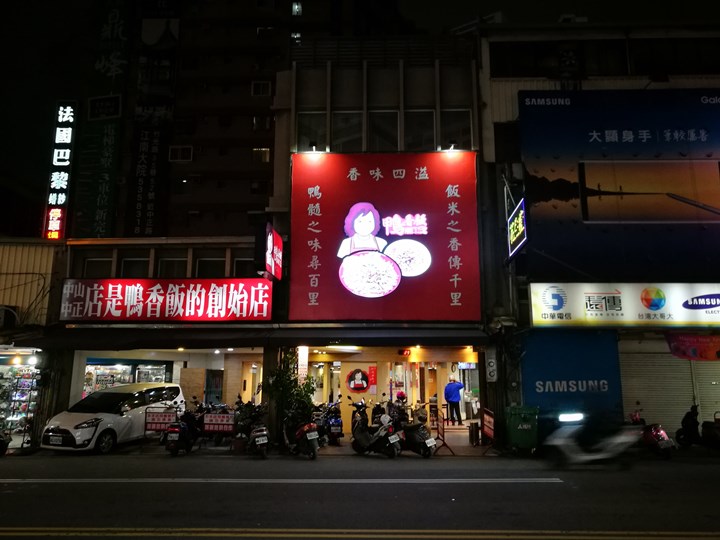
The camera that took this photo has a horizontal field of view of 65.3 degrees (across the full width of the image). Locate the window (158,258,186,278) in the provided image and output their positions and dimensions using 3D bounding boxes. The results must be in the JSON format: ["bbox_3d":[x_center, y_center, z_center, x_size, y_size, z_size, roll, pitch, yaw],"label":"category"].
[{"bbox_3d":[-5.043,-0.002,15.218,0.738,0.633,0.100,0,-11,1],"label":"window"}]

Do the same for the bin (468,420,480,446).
[{"bbox_3d":[3.006,4.318,14.742,0.310,0.630,0.310,0,-11,1],"label":"bin"}]

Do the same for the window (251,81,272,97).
[{"bbox_3d":[-8.121,-14.961,46.351,1.717,1.395,0.150,0,-11,1],"label":"window"}]

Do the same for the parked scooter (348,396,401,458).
[{"bbox_3d":[0.325,3.547,12.643,0.680,1.200,1.750,9,-14,-38],"label":"parked scooter"}]

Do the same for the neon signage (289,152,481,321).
[{"bbox_3d":[0.660,-0.961,15.211,5.101,4.665,0.200,0,-11,1],"label":"neon signage"}]

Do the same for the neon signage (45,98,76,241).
[{"bbox_3d":[-14.634,-4.969,27.555,1.120,7.158,0.300,0,-11,1],"label":"neon signage"}]

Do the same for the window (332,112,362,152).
[{"bbox_3d":[-0.354,-3.892,15.887,0.906,1.310,0.100,0,-11,1],"label":"window"}]

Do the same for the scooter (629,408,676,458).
[{"bbox_3d":[6.807,3.829,13.310,0.670,1.140,1.740,1,-11,-2],"label":"scooter"}]

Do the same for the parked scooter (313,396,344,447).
[{"bbox_3d":[-0.763,4.155,15.488,0.720,1.200,1.800,2,-11,-7],"label":"parked scooter"}]

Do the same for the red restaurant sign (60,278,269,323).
[{"bbox_3d":[-4.726,0.736,13.795,5.191,1.040,0.250,0,-11,1],"label":"red restaurant sign"}]

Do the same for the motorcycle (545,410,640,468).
[{"bbox_3d":[4.420,3.244,10.877,1.780,1.100,0.680,0,-11,1],"label":"motorcycle"}]

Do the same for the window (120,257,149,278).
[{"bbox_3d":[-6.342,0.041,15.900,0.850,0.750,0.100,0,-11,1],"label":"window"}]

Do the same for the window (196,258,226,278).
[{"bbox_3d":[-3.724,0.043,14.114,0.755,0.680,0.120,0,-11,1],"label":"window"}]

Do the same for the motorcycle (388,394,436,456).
[{"bbox_3d":[1.237,3.916,13.938,0.680,1.300,1.770,8,-14,-34],"label":"motorcycle"}]

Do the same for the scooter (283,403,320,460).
[{"bbox_3d":[-1.243,3.548,12.466,0.680,1.130,1.770,6,-13,-28],"label":"scooter"}]

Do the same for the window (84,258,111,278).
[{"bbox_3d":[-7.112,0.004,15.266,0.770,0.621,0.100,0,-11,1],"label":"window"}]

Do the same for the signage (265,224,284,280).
[{"bbox_3d":[-2.194,-0.408,13.983,0.180,1.191,1.458,-1,-11,6],"label":"signage"}]

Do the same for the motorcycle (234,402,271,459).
[{"bbox_3d":[-2.263,3.545,12.554,0.680,1.170,1.770,4,-12,-18],"label":"motorcycle"}]

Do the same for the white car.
[{"bbox_3d":[-6.568,4.035,15.506,1.700,1.680,4.235,-4,-12,19],"label":"white car"}]

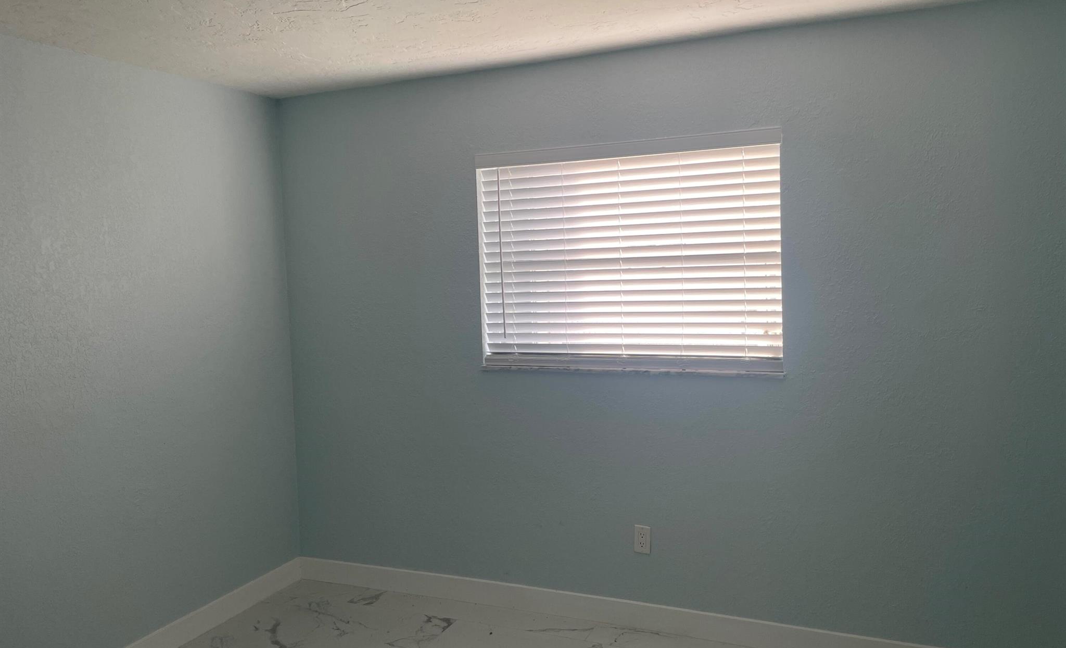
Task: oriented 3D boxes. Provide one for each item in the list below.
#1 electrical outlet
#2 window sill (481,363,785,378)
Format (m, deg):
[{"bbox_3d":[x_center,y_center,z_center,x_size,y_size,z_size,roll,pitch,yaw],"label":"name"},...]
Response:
[{"bbox_3d":[0.460,0.906,3.361,0.070,0.115,0.008,0,4,23],"label":"electrical outlet"},{"bbox_3d":[0.389,0.195,3.375,1.305,0.022,0.090,0,4,23],"label":"window sill"}]

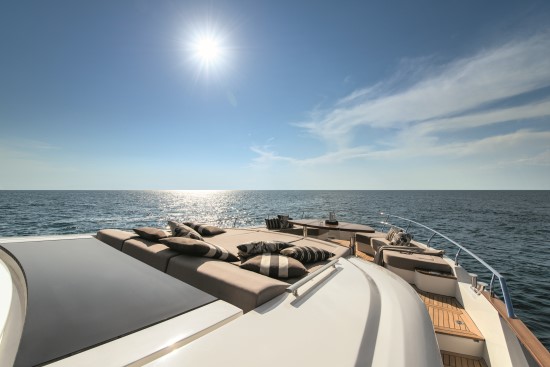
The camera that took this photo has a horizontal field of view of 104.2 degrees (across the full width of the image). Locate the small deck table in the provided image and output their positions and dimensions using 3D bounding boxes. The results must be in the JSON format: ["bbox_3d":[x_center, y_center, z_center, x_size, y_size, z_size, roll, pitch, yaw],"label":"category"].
[{"bbox_3d":[1.346,1.310,5.230,2.100,0.620,0.980,-2,-2,40],"label":"small deck table"}]

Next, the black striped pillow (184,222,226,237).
[{"bbox_3d":[-0.942,0.624,2.900,0.540,0.140,0.430,6,-2,24],"label":"black striped pillow"}]

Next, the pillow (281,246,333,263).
[{"bbox_3d":[0.291,0.617,1.860,0.440,0.130,0.360,0,-2,12],"label":"pillow"}]

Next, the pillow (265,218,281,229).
[{"bbox_3d":[-0.042,1.144,6.000,0.450,0.360,0.150,0,-22,0],"label":"pillow"}]

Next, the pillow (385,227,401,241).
[{"bbox_3d":[2.559,1.097,4.600,0.420,0.380,0.150,-2,-38,49],"label":"pillow"}]

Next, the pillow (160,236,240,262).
[{"bbox_3d":[-0.648,0.561,1.860,0.570,0.150,0.430,7,-2,27],"label":"pillow"}]

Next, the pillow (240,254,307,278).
[{"bbox_3d":[-0.004,0.583,1.560,0.470,0.140,0.380,-1,-2,15],"label":"pillow"}]

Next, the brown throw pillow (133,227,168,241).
[{"bbox_3d":[-1.484,0.602,2.550,0.430,0.140,0.380,5,1,30],"label":"brown throw pillow"}]

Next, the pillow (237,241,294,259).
[{"bbox_3d":[-0.074,0.579,1.850,0.500,0.130,0.400,0,1,-9],"label":"pillow"}]

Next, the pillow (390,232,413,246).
[{"bbox_3d":[2.513,1.113,4.250,0.430,0.400,0.150,-1,-42,34],"label":"pillow"}]

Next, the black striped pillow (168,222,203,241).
[{"bbox_3d":[-1.025,0.567,2.450,0.440,0.380,0.140,12,-42,16],"label":"black striped pillow"}]

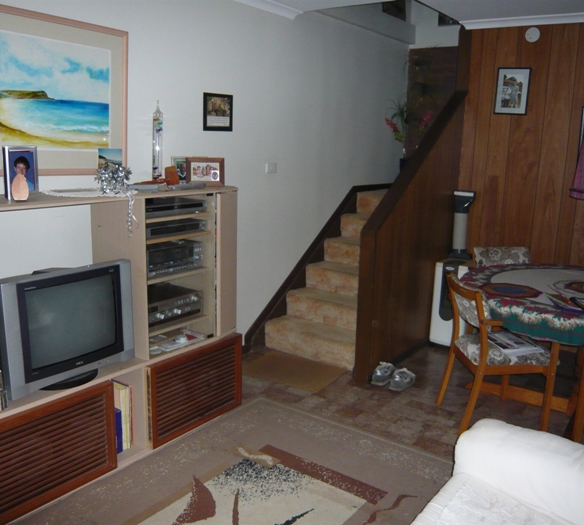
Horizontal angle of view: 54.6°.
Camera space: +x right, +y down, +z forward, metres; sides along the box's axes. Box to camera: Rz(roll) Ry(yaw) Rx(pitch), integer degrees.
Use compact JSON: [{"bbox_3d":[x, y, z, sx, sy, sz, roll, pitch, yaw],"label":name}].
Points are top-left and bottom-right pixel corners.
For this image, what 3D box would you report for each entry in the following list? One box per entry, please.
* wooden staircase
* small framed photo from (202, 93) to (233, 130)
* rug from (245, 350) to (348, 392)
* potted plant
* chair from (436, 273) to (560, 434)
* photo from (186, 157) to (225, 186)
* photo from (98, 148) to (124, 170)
[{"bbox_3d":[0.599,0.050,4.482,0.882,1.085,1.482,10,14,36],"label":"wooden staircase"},{"bbox_3d":[-0.463,-0.942,3.565,0.020,0.228,0.266,10,14,36],"label":"small framed photo"},{"bbox_3d":[-0.012,0.726,3.796,0.625,0.012,0.435,8,13,31],"label":"rug"},{"bbox_3d":[1.074,-1.280,5.190,0.500,1.220,0.460,3,12,11],"label":"potted plant"},{"bbox_3d":[1.119,0.486,3.127,0.495,0.790,0.450,-1,12,-8],"label":"chair"},{"bbox_3d":[-0.506,-0.524,3.302,0.222,0.170,0.030,-2,2,-18],"label":"photo"},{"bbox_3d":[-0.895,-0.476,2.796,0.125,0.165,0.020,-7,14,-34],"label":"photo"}]

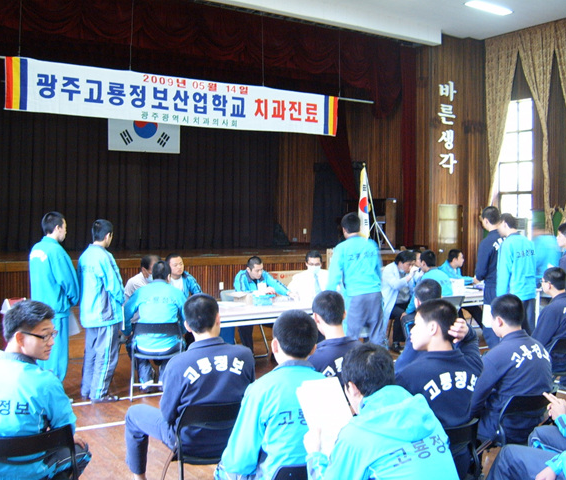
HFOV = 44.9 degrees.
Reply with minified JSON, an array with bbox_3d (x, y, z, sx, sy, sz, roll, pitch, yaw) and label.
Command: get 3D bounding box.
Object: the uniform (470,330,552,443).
[{"bbox_3d":[1.270,1.024,4.300,0.540,0.920,0.680,-1,2,-31],"label":"uniform"}]

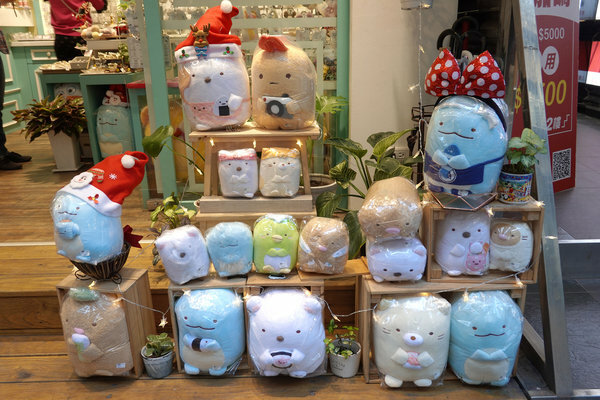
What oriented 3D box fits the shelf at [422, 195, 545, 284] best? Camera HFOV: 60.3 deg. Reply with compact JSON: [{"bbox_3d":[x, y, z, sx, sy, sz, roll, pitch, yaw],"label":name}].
[{"bbox_3d":[0.541,0.112,1.565,0.313,0.232,0.155,0,16,5],"label":"shelf"}]

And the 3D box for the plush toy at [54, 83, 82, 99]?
[{"bbox_3d":[-1.820,-0.749,4.122,0.230,0.360,0.200,-3,16,-6],"label":"plush toy"}]

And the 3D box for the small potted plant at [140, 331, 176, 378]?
[{"bbox_3d":[-0.486,0.528,1.779,0.114,0.150,0.114,-1,18,0],"label":"small potted plant"}]

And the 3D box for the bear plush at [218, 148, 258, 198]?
[{"bbox_3d":[-0.218,-0.095,1.846,0.138,0.173,0.105,-3,16,-4],"label":"bear plush"}]

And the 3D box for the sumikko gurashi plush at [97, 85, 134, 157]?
[{"bbox_3d":[-1.380,-0.577,3.915,0.245,0.521,0.190,-1,16,3],"label":"sumikko gurashi plush"}]

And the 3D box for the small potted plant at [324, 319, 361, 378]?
[{"bbox_3d":[0.149,0.497,1.756,0.121,0.193,0.115,-1,18,0],"label":"small potted plant"}]

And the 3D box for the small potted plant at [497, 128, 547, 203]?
[{"bbox_3d":[0.647,-0.102,1.510,0.125,0.216,0.120,-1,16,0],"label":"small potted plant"}]

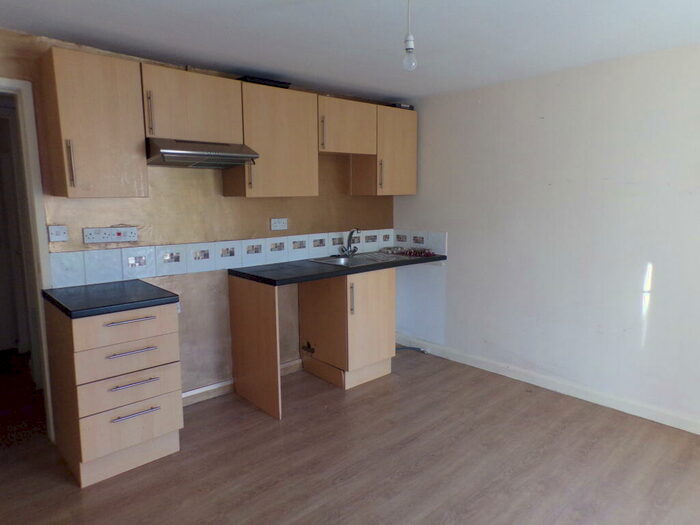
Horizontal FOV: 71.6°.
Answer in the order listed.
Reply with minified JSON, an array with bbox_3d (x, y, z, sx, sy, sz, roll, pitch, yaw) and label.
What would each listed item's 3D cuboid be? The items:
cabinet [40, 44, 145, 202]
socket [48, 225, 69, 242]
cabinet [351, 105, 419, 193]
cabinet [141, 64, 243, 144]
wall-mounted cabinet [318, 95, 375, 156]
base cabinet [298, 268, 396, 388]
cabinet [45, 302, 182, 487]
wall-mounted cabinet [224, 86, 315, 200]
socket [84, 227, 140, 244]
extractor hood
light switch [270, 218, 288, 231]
[{"bbox_3d":[-1.371,-0.712,2.624,0.412,0.712,0.295,-8,12,-42],"label":"cabinet"},{"bbox_3d":[-1.606,-0.157,2.680,0.087,0.085,0.020,-8,12,-42],"label":"socket"},{"bbox_3d":[0.301,-0.932,4.152,0.499,0.712,0.295,-8,12,-42],"label":"cabinet"},{"bbox_3d":[-0.994,-0.922,2.945,0.613,0.388,0.295,-8,12,-42],"label":"cabinet"},{"bbox_3d":[-0.103,-1.036,3.759,0.603,0.393,0.295,-8,12,-42],"label":"wall-mounted cabinet"},{"bbox_3d":[-0.017,0.462,3.858,0.503,0.871,0.573,-8,12,-42],"label":"base cabinet"},{"bbox_3d":[-1.303,0.632,2.687,0.502,0.869,0.598,-8,12,-42],"label":"cabinet"},{"bbox_3d":[-0.547,-0.821,3.377,0.604,0.712,0.295,-8,12,-42],"label":"wall-mounted cabinet"},{"bbox_3d":[-1.405,-0.160,2.867,0.297,0.087,0.020,-8,12,-42],"label":"socket"},{"bbox_3d":[-0.931,-0.651,2.917,0.607,0.139,0.480,-8,12,-42],"label":"extractor hood"},{"bbox_3d":[-0.530,-0.287,3.665,0.150,0.087,0.020,-8,12,-42],"label":"light switch"}]

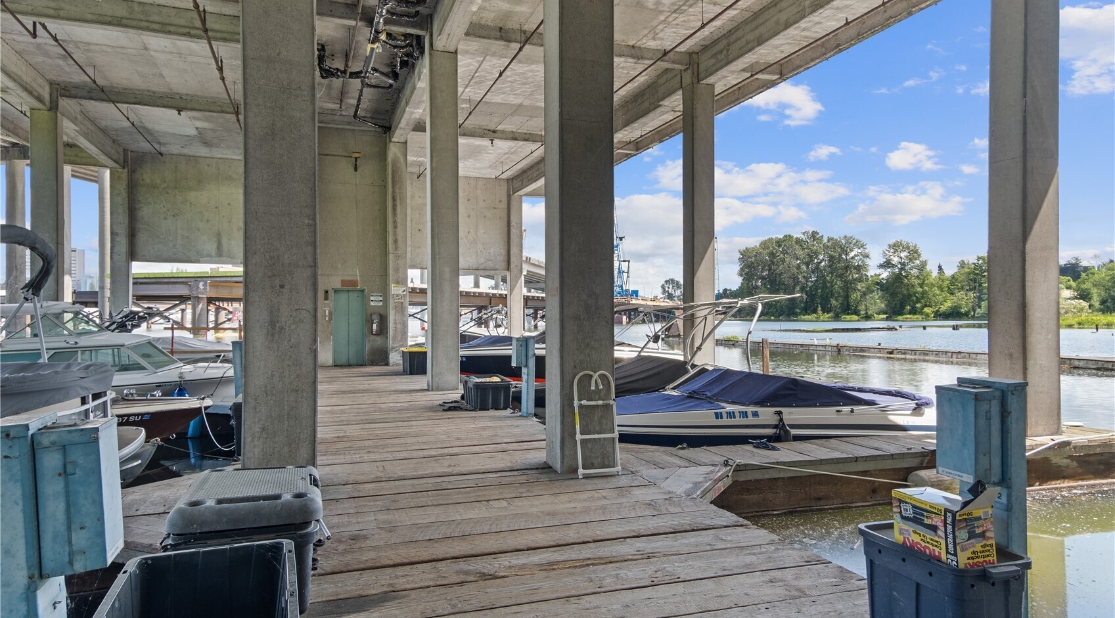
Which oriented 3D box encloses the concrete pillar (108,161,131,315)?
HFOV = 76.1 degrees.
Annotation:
[{"bbox_3d":[-14.485,-1.367,23.640,0.497,6.521,0.419,0,-1,-19],"label":"concrete pillar"}]

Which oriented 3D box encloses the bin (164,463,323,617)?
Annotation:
[{"bbox_3d":[-1.402,1.072,3.276,0.632,0.529,0.787,0,-1,-19],"label":"bin"}]

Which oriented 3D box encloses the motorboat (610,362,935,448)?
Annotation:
[{"bbox_3d":[2.400,1.337,8.602,5.289,1.393,2.167,0,-1,-19],"label":"motorboat"}]

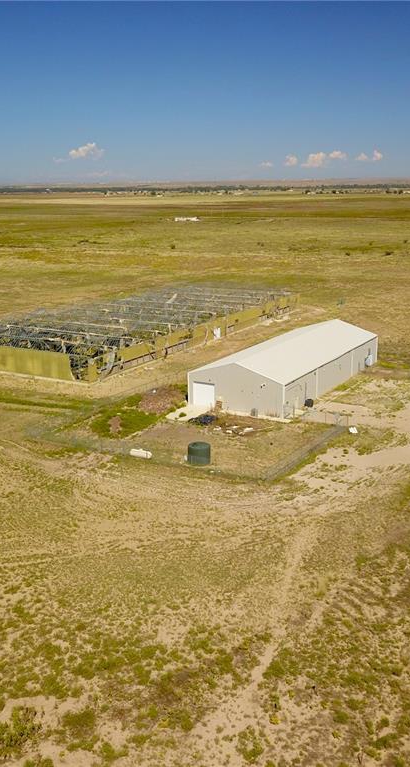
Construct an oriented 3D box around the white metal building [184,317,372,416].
[{"bbox_3d":[14.369,-3.807,125.633,15.285,7.166,40.541,8,16,29],"label":"white metal building"}]

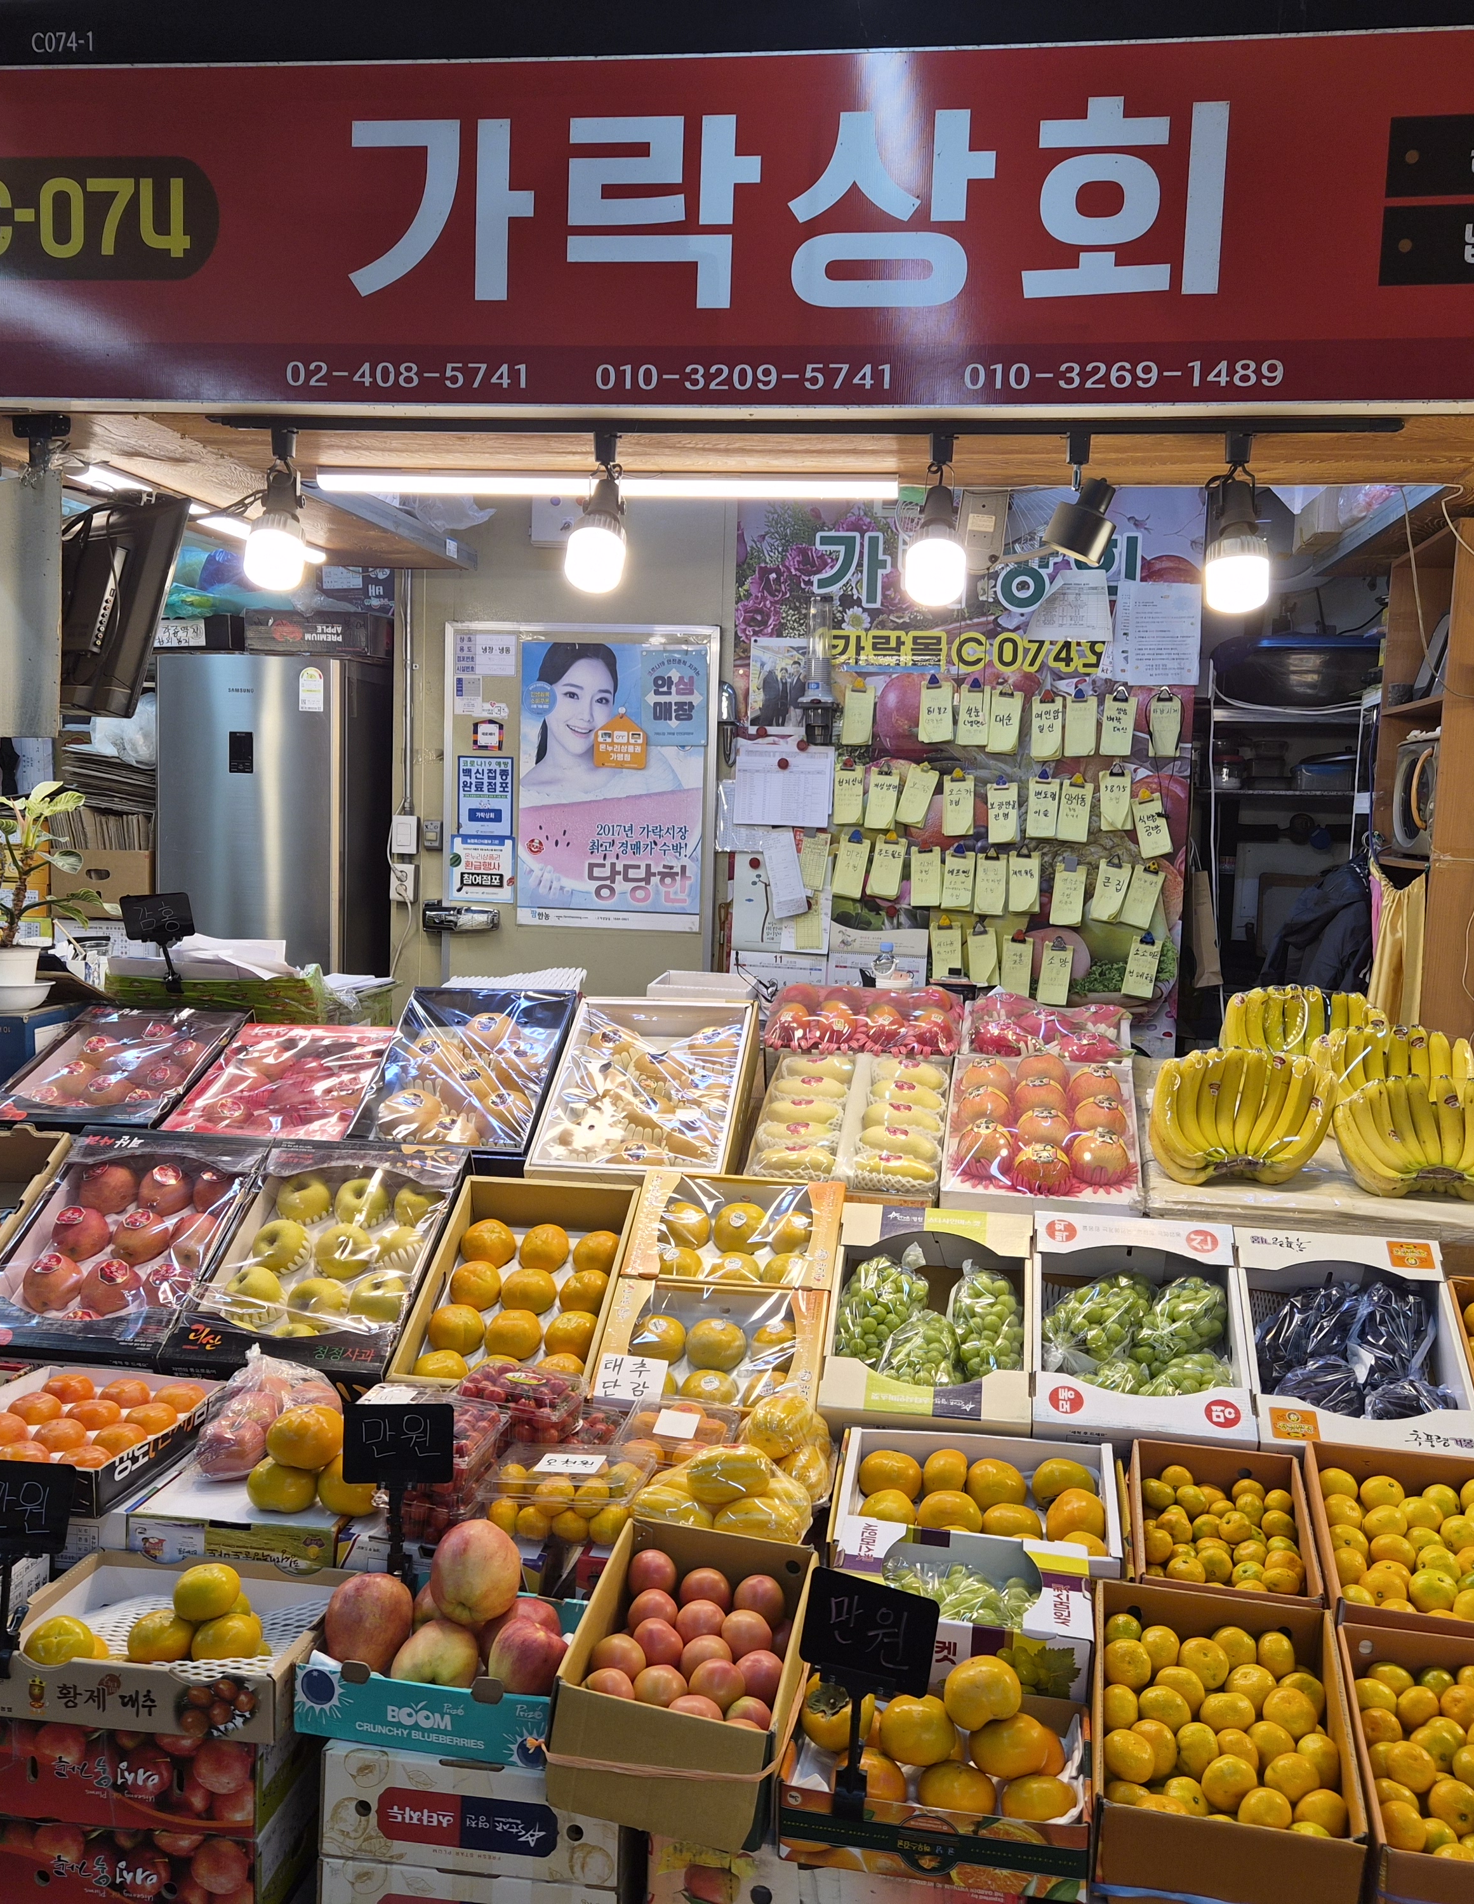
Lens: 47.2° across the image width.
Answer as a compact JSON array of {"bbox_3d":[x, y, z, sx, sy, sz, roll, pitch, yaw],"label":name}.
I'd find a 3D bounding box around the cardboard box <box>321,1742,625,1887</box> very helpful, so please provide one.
[{"bbox_3d":[-0.279,0.948,1.990,0.338,0.120,0.255,2,5,7],"label":"cardboard box"}]

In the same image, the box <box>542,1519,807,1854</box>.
[{"bbox_3d":[-0.059,0.870,2.040,0.237,0.166,0.332,10,15,9],"label":"box"}]

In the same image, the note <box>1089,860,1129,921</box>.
[{"bbox_3d":[1.109,-0.180,5.002,0.089,0.174,0.012,10,6,7],"label":"note"}]

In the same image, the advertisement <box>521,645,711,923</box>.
[{"bbox_3d":[-0.400,-0.523,5.371,0.598,0.903,0.008,3,6,8],"label":"advertisement"}]

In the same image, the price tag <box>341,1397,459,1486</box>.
[{"bbox_3d":[-0.444,0.647,2.220,0.145,0.106,0.008,0,-2,2],"label":"price tag"}]

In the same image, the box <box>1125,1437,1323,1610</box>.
[{"bbox_3d":[0.611,0.765,2.142,0.210,0.120,0.286,3,17,11],"label":"box"}]

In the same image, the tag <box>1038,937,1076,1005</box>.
[{"bbox_3d":[0.984,0.066,5.197,0.089,0.197,0.012,8,7,7],"label":"tag"}]

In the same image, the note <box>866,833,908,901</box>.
[{"bbox_3d":[0.465,-0.264,5.239,0.096,0.191,0.012,10,7,7],"label":"note"}]

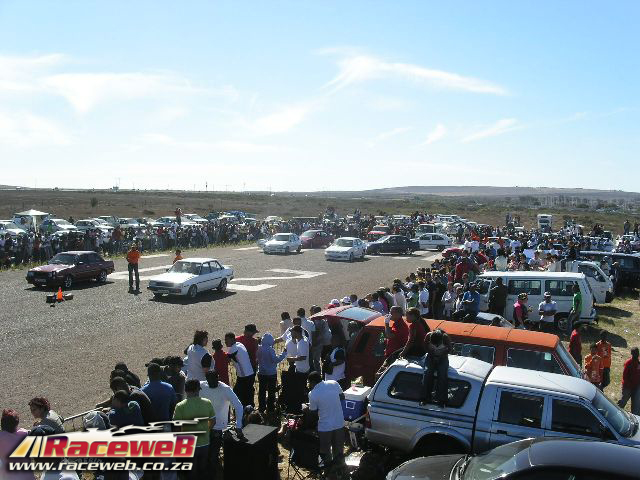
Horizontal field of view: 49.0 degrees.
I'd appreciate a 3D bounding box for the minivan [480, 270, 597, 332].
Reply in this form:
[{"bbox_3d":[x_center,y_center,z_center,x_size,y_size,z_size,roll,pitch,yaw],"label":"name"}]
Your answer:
[{"bbox_3d":[7.250,2.090,25.100,4.500,1.930,1.840,1,4,3],"label":"minivan"}]

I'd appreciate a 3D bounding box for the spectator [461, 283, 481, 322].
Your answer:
[{"bbox_3d":[4.573,2.137,21.356,0.500,1.700,0.340,2,4,25],"label":"spectator"}]

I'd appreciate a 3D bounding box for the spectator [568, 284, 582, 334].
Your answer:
[{"bbox_3d":[8.194,2.202,22.603,0.480,1.680,0.460,0,4,-3],"label":"spectator"}]

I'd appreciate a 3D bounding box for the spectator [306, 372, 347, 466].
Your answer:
[{"bbox_3d":[0.110,3.045,11.870,0.560,1.680,0.500,-3,5,-45],"label":"spectator"}]

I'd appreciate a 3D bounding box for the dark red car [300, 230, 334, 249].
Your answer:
[{"bbox_3d":[-0.220,-0.020,56.300,1.660,1.400,4.150,2,4,27],"label":"dark red car"}]

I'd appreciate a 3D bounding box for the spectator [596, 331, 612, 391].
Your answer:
[{"bbox_3d":[6.598,2.994,16.323,0.480,1.720,0.360,1,4,5],"label":"spectator"}]

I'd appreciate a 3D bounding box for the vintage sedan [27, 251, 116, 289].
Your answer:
[{"bbox_3d":[-11.059,1.308,31.504,1.650,1.390,4.250,2,4,20],"label":"vintage sedan"}]

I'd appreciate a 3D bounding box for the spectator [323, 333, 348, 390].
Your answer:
[{"bbox_3d":[0.313,2.580,13.308,0.420,1.630,0.500,1,4,18],"label":"spectator"}]

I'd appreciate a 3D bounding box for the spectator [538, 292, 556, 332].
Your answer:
[{"bbox_3d":[6.185,2.288,19.101,0.520,1.720,0.360,0,4,6],"label":"spectator"}]

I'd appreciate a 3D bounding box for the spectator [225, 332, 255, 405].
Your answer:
[{"bbox_3d":[-1.517,2.573,13.408,0.600,1.630,0.500,2,5,30],"label":"spectator"}]

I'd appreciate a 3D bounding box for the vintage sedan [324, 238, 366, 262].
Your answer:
[{"bbox_3d":[1.780,0.610,45.600,1.680,1.390,4.300,2,4,21],"label":"vintage sedan"}]

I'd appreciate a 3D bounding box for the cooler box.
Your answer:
[{"bbox_3d":[0.560,2.430,10.400,0.300,0.380,0.430,2,4,23],"label":"cooler box"}]

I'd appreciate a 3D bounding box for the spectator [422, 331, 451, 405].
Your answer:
[{"bbox_3d":[1.741,1.841,10.501,0.480,1.150,0.600,1,4,14],"label":"spectator"}]

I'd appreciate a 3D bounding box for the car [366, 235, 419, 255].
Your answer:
[{"bbox_3d":[5.329,0.366,51.427,4.100,1.400,1.650,0,4,-5],"label":"car"}]

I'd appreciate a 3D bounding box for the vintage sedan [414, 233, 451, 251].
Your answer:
[{"bbox_3d":[9.017,0.082,58.121,4.000,1.400,1.650,1,4,5],"label":"vintage sedan"}]

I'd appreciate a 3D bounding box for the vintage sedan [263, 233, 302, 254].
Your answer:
[{"bbox_3d":[-2.620,0.290,50.900,1.670,1.390,4.200,2,4,18],"label":"vintage sedan"}]

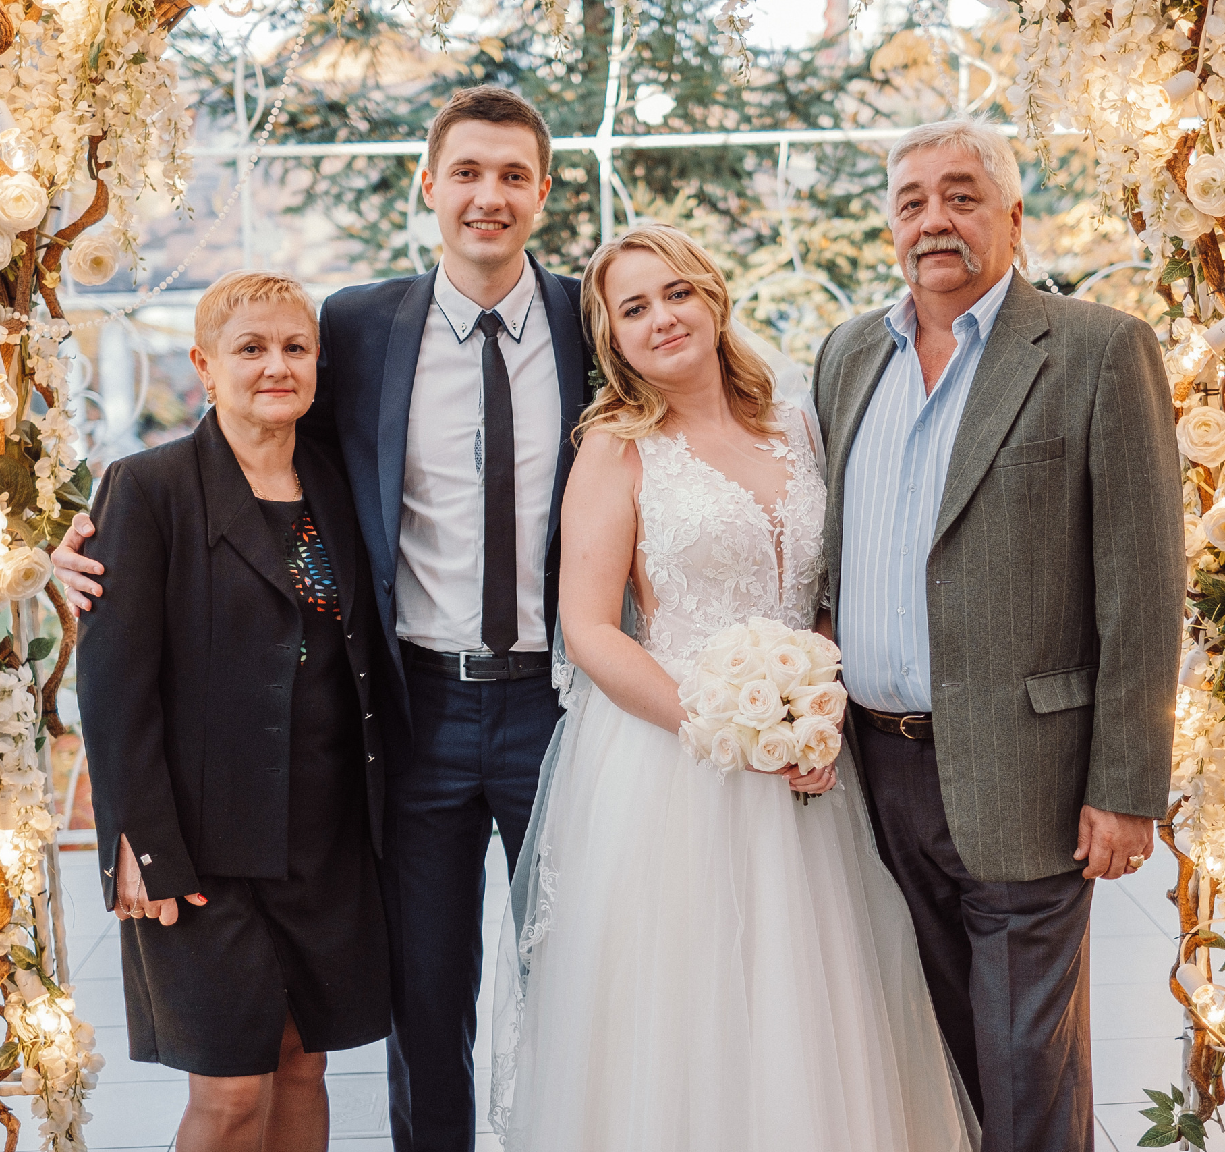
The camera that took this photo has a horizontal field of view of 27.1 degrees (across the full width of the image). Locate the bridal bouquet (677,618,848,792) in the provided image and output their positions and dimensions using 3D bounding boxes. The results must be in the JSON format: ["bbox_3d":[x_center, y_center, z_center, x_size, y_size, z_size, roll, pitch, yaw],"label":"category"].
[{"bbox_3d":[0.191,0.167,3.220,0.210,0.230,0.200,-1,6,-2],"label":"bridal bouquet"}]

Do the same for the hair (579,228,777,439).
[{"bbox_3d":[0.087,-0.324,3.400,0.265,0.300,0.240,-8,6,2],"label":"hair"}]

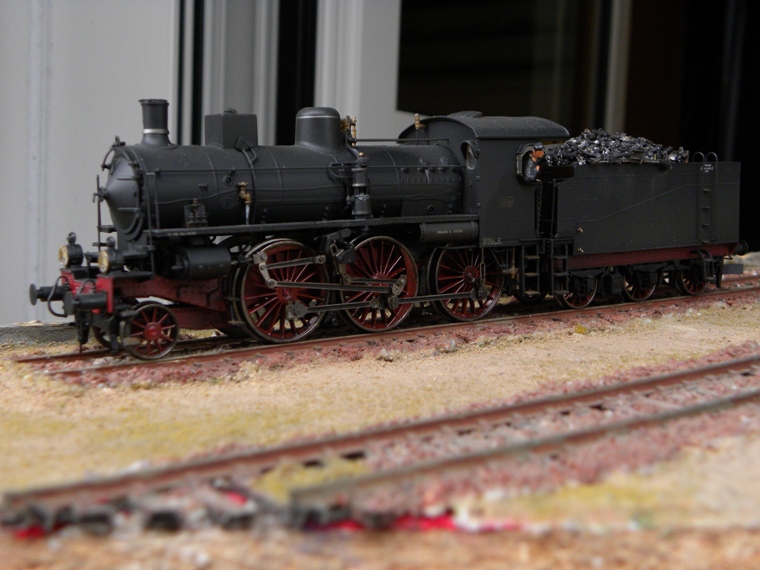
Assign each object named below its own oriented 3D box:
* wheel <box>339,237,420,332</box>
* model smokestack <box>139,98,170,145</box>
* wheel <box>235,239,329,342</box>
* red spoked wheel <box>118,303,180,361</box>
[{"bbox_3d":[-0.001,0.000,0.253,0.022,0.022,0.003,-5,8,-35],"label":"wheel"},{"bbox_3d":[-0.045,-0.032,0.228,0.006,0.010,0.006,-5,8,-35],"label":"model smokestack"},{"bbox_3d":[-0.020,0.001,0.239,0.022,0.022,0.003,-5,8,-35],"label":"wheel"},{"bbox_3d":[-0.045,0.009,0.222,0.011,0.011,0.003,-5,8,-35],"label":"red spoked wheel"}]

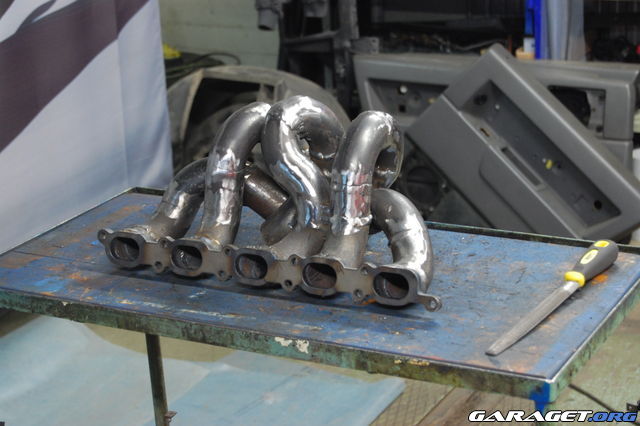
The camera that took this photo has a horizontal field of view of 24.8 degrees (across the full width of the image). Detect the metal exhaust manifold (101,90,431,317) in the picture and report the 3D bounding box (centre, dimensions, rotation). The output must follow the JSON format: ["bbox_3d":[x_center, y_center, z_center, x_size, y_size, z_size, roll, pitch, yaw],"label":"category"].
[{"bbox_3d":[-0.021,-0.044,1.754,0.461,0.205,0.230,7,22,29],"label":"metal exhaust manifold"}]

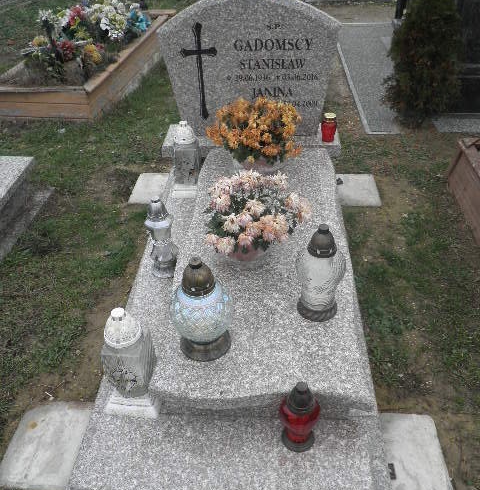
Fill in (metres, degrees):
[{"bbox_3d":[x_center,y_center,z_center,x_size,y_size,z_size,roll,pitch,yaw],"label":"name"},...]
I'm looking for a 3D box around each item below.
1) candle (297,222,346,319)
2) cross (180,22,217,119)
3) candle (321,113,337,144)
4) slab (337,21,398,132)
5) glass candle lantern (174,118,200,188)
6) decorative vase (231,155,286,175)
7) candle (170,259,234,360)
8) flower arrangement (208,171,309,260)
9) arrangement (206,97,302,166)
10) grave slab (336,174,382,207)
[{"bbox_3d":[0.259,0.079,1.609,0.162,0.340,0.162,1,38,4],"label":"candle"},{"bbox_3d":[-0.202,-0.876,2.561,0.184,0.496,0.015,1,38,4],"label":"cross"},{"bbox_3d":[0.452,-0.596,2.524,0.077,0.131,0.077,1,39,4],"label":"candle"},{"bbox_3d":[1.028,-1.404,3.953,0.380,0.040,2.416,1,39,4],"label":"slab"},{"bbox_3d":[-0.255,-0.401,2.289,0.117,0.362,0.117,1,39,4],"label":"glass candle lantern"},{"bbox_3d":[0.093,-0.409,2.327,0.190,0.130,0.190,1,39,4],"label":"decorative vase"},{"bbox_3d":[-0.108,0.171,1.426,0.176,0.345,0.176,1,39,4],"label":"candle"},{"bbox_3d":[0.066,-0.106,1.881,0.390,0.310,0.370,1,38,4],"label":"flower arrangement"},{"bbox_3d":[0.071,-0.537,2.441,0.440,0.310,0.400,1,38,4],"label":"arrangement"},{"bbox_3d":[0.581,-0.264,2.512,0.206,0.045,0.305,1,38,4],"label":"grave slab"}]

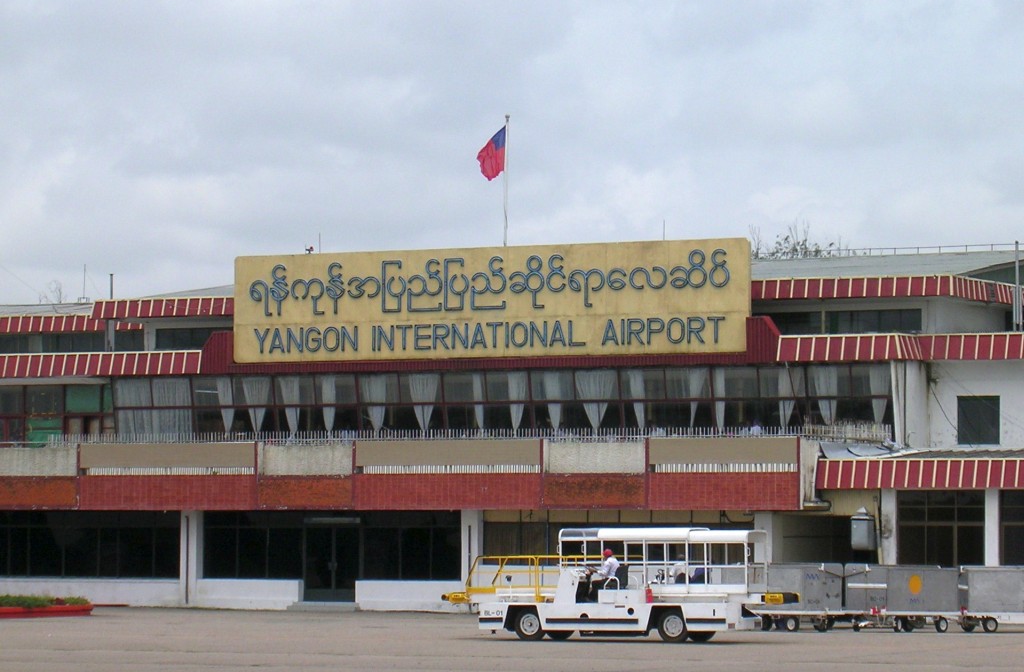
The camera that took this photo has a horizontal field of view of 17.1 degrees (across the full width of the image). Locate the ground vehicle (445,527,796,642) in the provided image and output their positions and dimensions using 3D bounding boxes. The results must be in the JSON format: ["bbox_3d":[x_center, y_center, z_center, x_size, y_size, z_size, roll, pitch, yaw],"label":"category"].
[{"bbox_3d":[2.342,5.627,76.875,8.300,2.530,2.000,-1,-4,26],"label":"ground vehicle"}]

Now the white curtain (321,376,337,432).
[{"bbox_3d":[-6.092,2.324,112.945,0.546,1.959,0.150,-1,-4,26],"label":"white curtain"}]

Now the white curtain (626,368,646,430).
[{"bbox_3d":[3.704,1.859,101.208,0.572,1.785,0.180,-1,-3,25],"label":"white curtain"}]

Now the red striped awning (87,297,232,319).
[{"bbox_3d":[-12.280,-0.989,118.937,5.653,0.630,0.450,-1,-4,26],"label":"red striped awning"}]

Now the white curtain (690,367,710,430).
[{"bbox_3d":[5.905,2.016,107.145,0.693,1.984,0.150,-1,-4,26],"label":"white curtain"}]

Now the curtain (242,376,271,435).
[{"bbox_3d":[-8.021,2.182,106.791,0.930,1.821,0.180,-1,-3,25],"label":"curtain"}]

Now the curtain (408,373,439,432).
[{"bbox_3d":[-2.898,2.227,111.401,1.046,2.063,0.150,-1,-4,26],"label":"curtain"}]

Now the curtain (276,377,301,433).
[{"bbox_3d":[-6.984,2.172,106.296,0.778,1.812,0.180,-1,-3,25],"label":"curtain"}]

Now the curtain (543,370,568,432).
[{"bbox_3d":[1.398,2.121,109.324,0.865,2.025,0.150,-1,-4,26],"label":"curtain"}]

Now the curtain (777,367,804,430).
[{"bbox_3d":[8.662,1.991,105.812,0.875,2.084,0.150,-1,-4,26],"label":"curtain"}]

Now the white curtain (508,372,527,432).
[{"bbox_3d":[0.166,2.011,102.889,0.525,1.815,0.180,-1,-3,25],"label":"white curtain"}]

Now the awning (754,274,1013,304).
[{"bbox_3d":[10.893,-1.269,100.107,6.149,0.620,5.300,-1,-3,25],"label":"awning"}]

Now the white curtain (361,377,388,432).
[{"bbox_3d":[-4.244,2.083,104.992,0.897,1.790,0.180,-1,-3,25],"label":"white curtain"}]

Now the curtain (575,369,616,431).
[{"bbox_3d":[2.498,1.900,101.781,1.300,1.855,0.180,-1,-3,25],"label":"curtain"}]

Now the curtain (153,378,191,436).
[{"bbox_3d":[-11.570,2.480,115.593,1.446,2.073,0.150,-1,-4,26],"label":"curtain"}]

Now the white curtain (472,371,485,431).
[{"bbox_3d":[-1.019,1.992,103.456,0.329,1.764,0.180,-1,-3,25],"label":"white curtain"}]

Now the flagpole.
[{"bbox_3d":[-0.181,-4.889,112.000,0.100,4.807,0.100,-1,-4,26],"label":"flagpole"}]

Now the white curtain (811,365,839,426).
[{"bbox_3d":[9.063,1.696,98.657,0.788,1.740,0.180,-1,-3,25],"label":"white curtain"}]

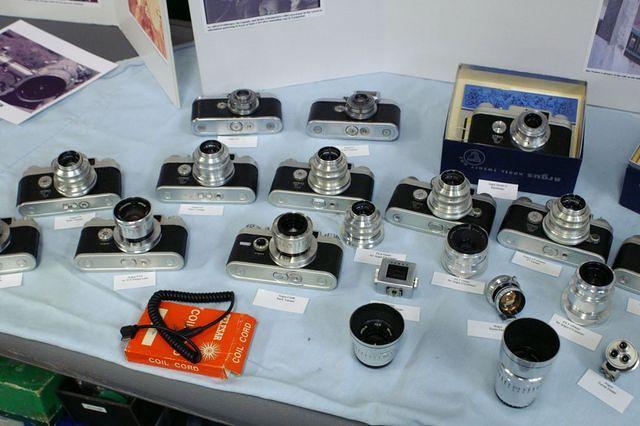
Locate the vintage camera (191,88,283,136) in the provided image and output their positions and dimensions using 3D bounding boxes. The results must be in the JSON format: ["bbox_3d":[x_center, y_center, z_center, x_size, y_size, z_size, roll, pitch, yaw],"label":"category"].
[{"bbox_3d":[-0.120,-0.159,1.091,0.132,0.057,0.076,-1,44,0],"label":"vintage camera"}]

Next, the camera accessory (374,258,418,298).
[{"bbox_3d":[0.090,0.078,0.874,0.047,0.022,0.037,9,43,9],"label":"camera accessory"}]

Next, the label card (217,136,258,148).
[{"bbox_3d":[-0.120,-0.104,1.086,0.057,0.002,0.026,0,43,0],"label":"label card"}]

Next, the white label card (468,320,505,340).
[{"bbox_3d":[0.191,0.130,0.821,0.055,0.002,0.022,6,43,8],"label":"white label card"}]

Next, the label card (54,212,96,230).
[{"bbox_3d":[-0.314,0.010,0.960,0.052,0.001,0.025,-7,44,-6],"label":"label card"}]

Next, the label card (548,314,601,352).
[{"bbox_3d":[0.280,0.129,0.818,0.056,0.002,0.021,28,51,29],"label":"label card"}]

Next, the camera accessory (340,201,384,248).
[{"bbox_3d":[0.053,0.011,0.918,0.053,0.048,0.053,-1,44,1],"label":"camera accessory"}]

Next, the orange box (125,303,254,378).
[{"bbox_3d":[-0.138,0.137,0.812,0.124,0.020,0.072,8,45,9],"label":"orange box"}]

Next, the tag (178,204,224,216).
[{"bbox_3d":[-0.154,-0.005,0.973,0.057,0.001,0.019,1,44,3],"label":"tag"}]

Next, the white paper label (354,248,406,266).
[{"bbox_3d":[0.074,0.055,0.913,0.061,0.002,0.024,8,43,9],"label":"white paper label"}]

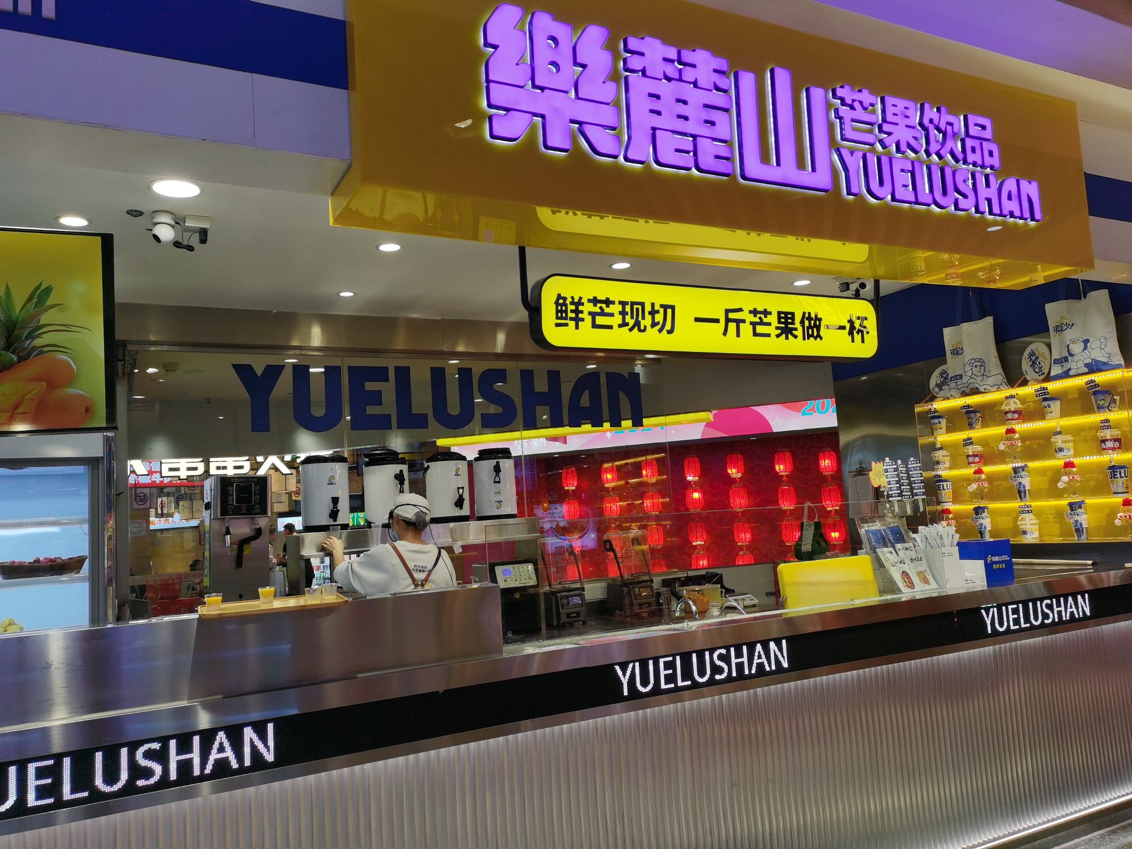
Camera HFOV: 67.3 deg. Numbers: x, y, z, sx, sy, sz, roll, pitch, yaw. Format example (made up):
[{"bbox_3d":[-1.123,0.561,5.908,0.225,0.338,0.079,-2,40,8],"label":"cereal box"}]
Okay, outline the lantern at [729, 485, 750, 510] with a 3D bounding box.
[{"bbox_3d":[2.095,0.878,10.300,0.210,0.290,0.210,-7,-7,29],"label":"lantern"}]

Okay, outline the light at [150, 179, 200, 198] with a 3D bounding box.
[{"bbox_3d":[-1.538,-0.929,3.353,0.190,0.030,0.190,0,-7,-27],"label":"light"}]

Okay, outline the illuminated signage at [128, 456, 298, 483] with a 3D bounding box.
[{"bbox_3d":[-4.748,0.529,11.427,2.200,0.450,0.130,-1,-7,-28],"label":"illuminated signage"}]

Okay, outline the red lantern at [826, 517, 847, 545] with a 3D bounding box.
[{"bbox_3d":[3.306,1.302,10.388,0.240,0.345,0.240,-6,-6,19],"label":"red lantern"}]

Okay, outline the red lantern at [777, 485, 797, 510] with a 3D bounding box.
[{"bbox_3d":[2.606,0.855,10.020,0.210,0.290,0.210,-7,-7,29],"label":"red lantern"}]

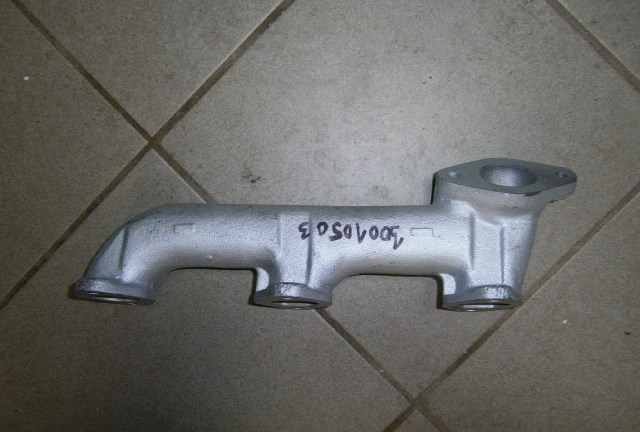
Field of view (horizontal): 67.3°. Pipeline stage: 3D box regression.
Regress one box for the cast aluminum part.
[{"bbox_3d":[-0.003,0.015,0.352,0.366,0.073,0.116,0,92,3],"label":"cast aluminum part"}]

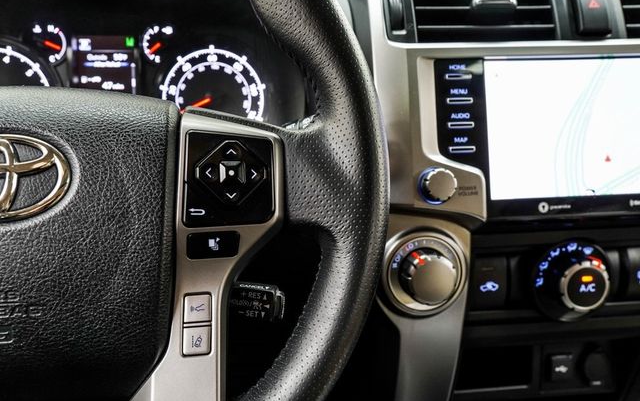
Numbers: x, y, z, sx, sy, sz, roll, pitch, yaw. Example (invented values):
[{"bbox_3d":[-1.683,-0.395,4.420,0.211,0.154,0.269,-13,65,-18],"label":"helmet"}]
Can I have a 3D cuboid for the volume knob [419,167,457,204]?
[{"bbox_3d":[0.083,-0.010,0.457,0.025,0.025,0.013,-3,0,-9],"label":"volume knob"}]

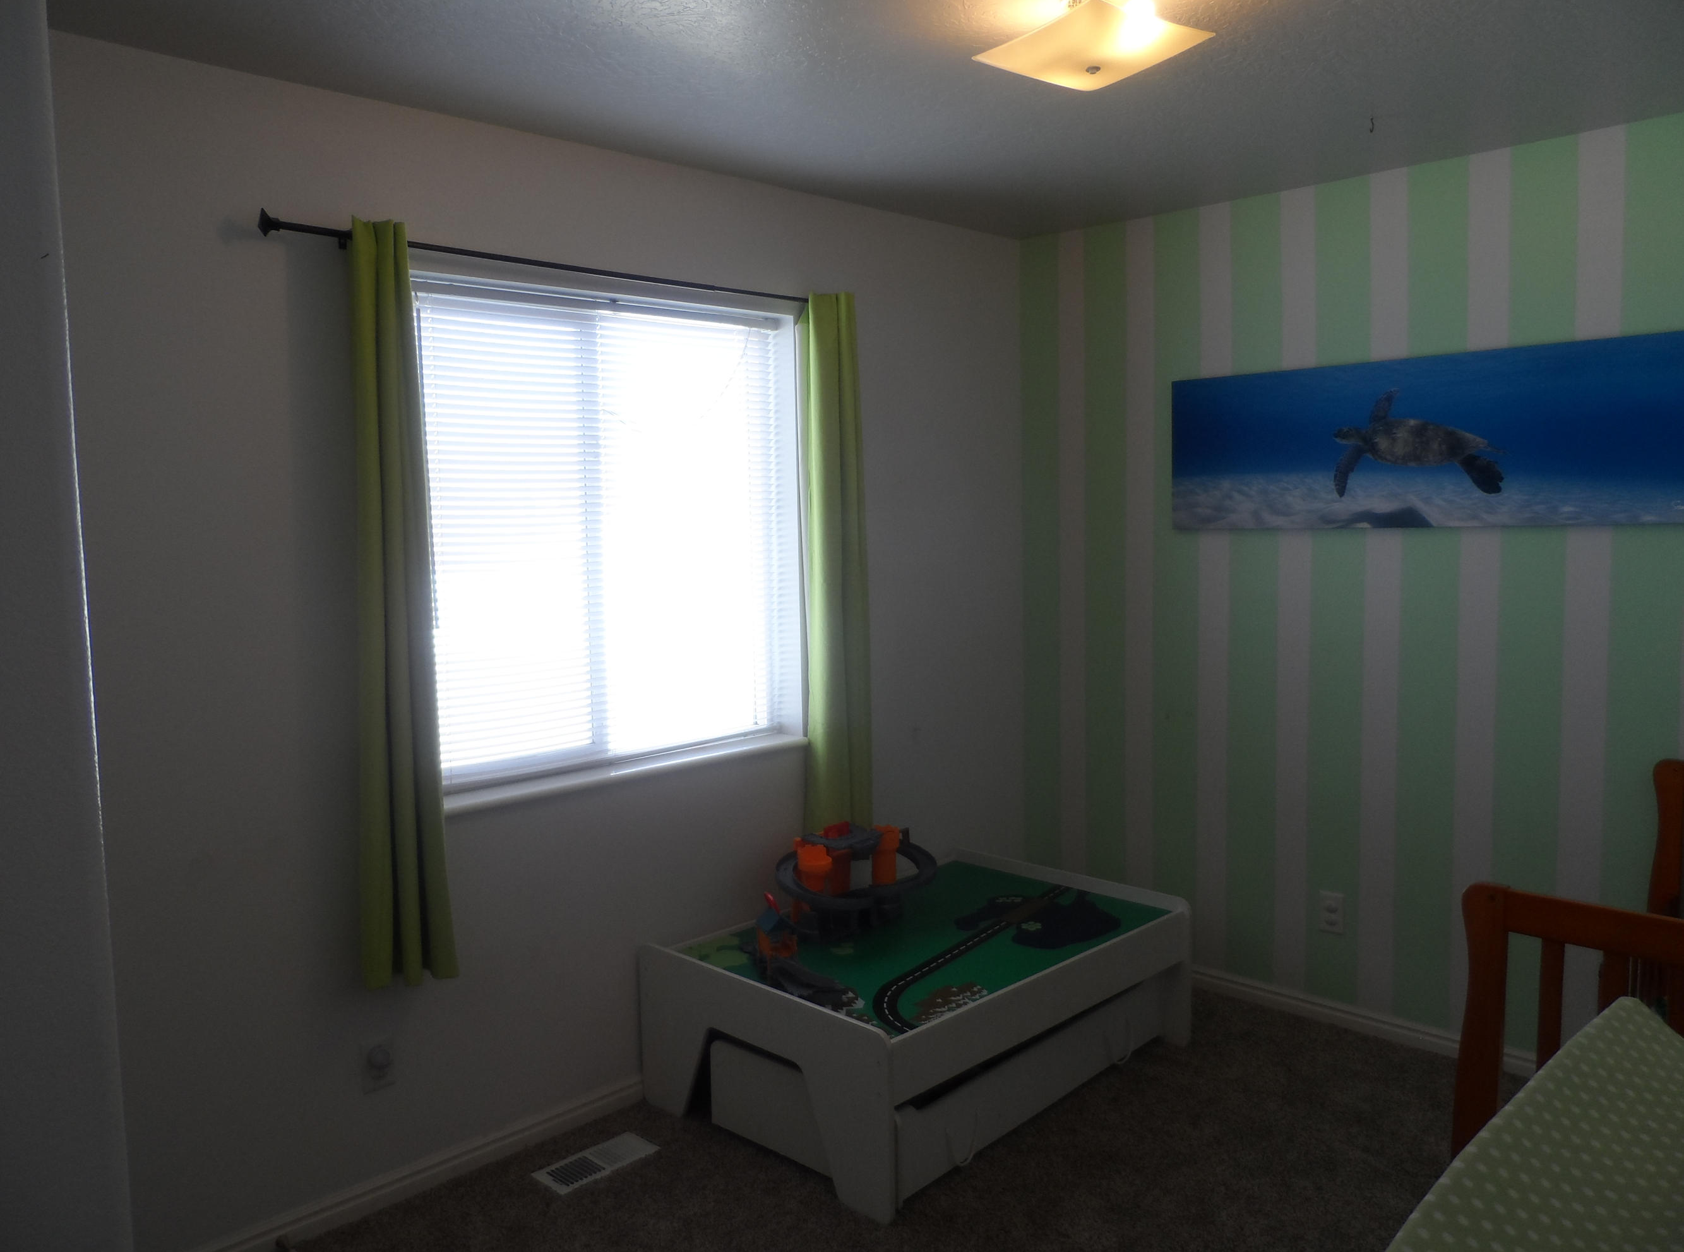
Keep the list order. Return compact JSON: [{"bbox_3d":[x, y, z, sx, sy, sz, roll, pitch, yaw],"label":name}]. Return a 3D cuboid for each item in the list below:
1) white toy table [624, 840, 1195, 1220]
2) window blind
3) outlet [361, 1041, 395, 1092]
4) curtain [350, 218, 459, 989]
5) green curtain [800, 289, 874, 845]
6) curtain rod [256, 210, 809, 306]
[{"bbox_3d":[0.241,1.032,3.281,1.287,0.432,0.894,-6,7,-44],"label":"white toy table"},{"bbox_3d":[-0.597,-0.237,3.121,1.150,1.225,0.050,-6,7,-41],"label":"window blind"},{"bbox_3d":[-1.069,1.020,2.701,0.073,0.116,0.022,-6,7,-41],"label":"outlet"},{"bbox_3d":[-0.998,-0.030,2.606,0.190,1.670,0.105,-6,7,-41],"label":"curtain"},{"bbox_3d":[-0.005,-0.122,3.494,0.170,1.685,0.105,-6,7,-41],"label":"green curtain"},{"bbox_3d":[-0.590,-0.879,2.920,1.600,0.060,0.085,-6,7,-41],"label":"curtain rod"}]

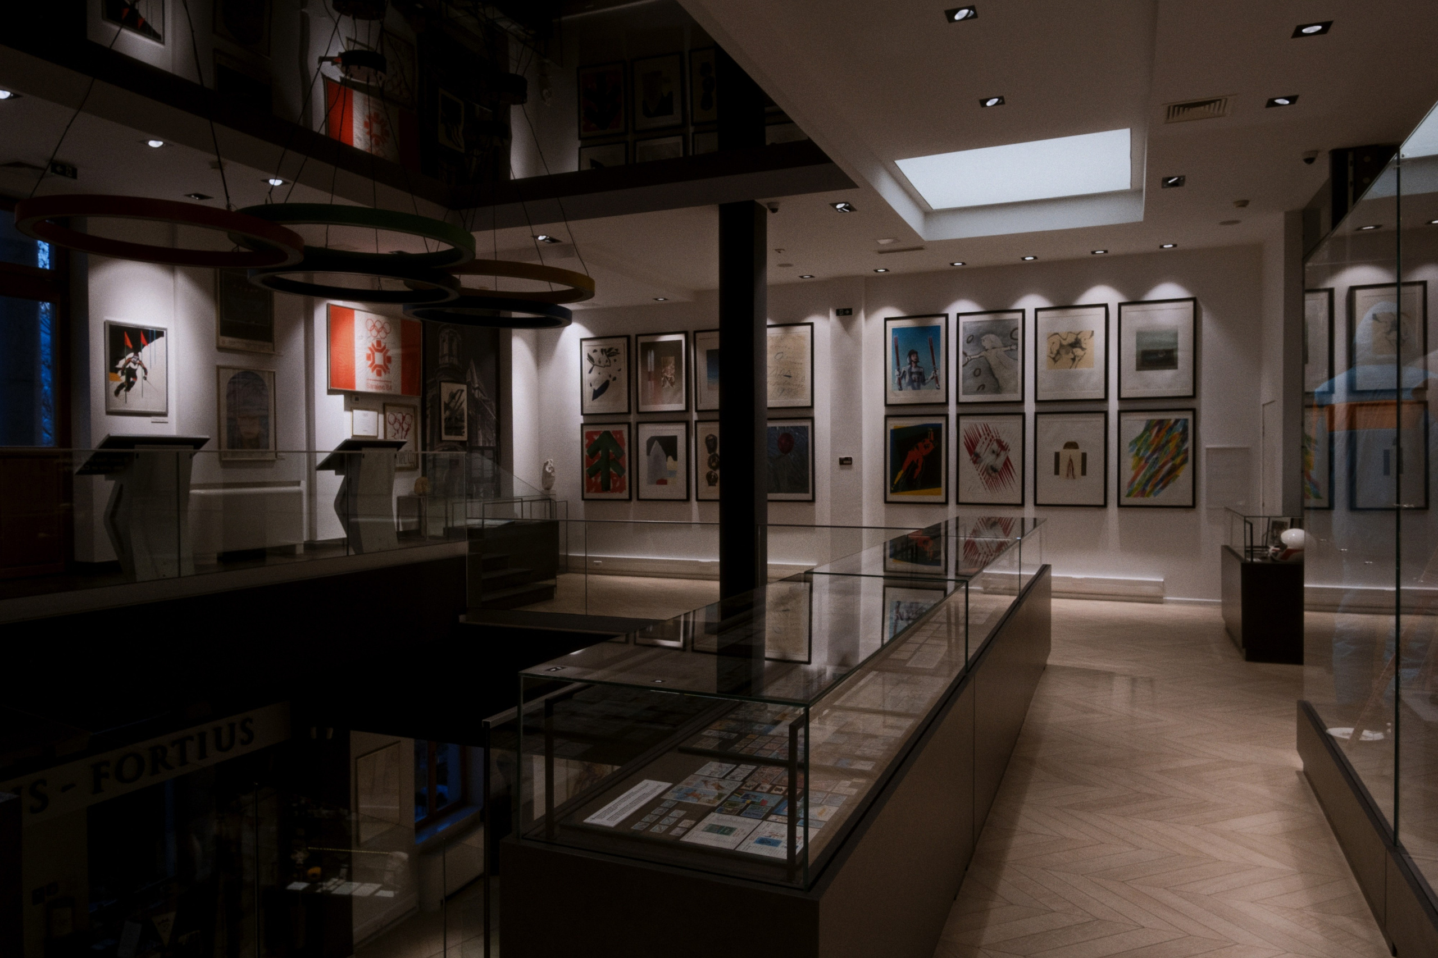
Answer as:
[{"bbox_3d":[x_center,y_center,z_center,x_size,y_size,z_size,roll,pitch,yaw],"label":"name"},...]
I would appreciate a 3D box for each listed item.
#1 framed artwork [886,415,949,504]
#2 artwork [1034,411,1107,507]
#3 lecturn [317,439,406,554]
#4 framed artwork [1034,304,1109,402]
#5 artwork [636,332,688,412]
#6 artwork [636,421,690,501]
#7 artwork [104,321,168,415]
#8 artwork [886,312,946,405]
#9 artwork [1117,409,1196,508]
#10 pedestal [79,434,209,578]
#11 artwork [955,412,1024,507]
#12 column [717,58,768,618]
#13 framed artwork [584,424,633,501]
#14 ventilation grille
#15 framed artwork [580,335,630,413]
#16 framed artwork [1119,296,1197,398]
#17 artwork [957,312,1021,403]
[{"bbox_3d":[2.366,-0.226,11.488,0.760,1.063,0.033,0,1,23],"label":"framed artwork"},{"bbox_3d":[3.895,-0.217,10.611,0.750,1.045,0.030,0,1,23],"label":"artwork"},{"bbox_3d":[-3.268,0.165,8.846,0.375,1.013,0.765,0,1,23],"label":"lecturn"},{"bbox_3d":[3.890,-1.378,10.584,0.750,1.045,0.030,0,1,23],"label":"framed artwork"},{"bbox_3d":[-0.742,-1.389,12.592,0.750,1.045,0.030,0,1,23],"label":"artwork"},{"bbox_3d":[-0.736,-0.231,12.618,0.750,1.045,0.030,0,1,23],"label":"artwork"},{"bbox_3d":[-4.790,-0.893,7.900,0.030,0.750,0.540,0,1,23],"label":"artwork"},{"bbox_3d":[2.322,-1.383,11.264,0.750,1.045,0.030,0,1,23],"label":"artwork"},{"bbox_3d":[4.780,-0.223,10.471,0.760,1.063,0.033,0,1,23],"label":"artwork"},{"bbox_3d":[-4.101,0.203,6.867,0.375,1.013,0.765,0,1,23],"label":"pedestal"},{"bbox_3d":[3.105,-0.220,10.953,0.750,1.045,0.030,0,1,23],"label":"artwork"},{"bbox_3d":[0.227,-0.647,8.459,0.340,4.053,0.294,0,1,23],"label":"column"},{"bbox_3d":[-1.519,-0.225,12.957,0.750,1.045,0.030,0,1,23],"label":"framed artwork"},{"bbox_3d":[3.089,-2.374,6.176,0.405,0.030,0.395,0,1,23],"label":"ventilation grille"},{"bbox_3d":[-1.526,-1.387,12.931,0.750,1.045,0.030,0,1,23],"label":"framed artwork"},{"bbox_3d":[4.773,-1.404,10.452,0.760,1.063,0.033,0,1,23],"label":"framed artwork"},{"bbox_3d":[3.164,-1.407,11.129,0.760,1.063,0.033,0,1,23],"label":"artwork"}]

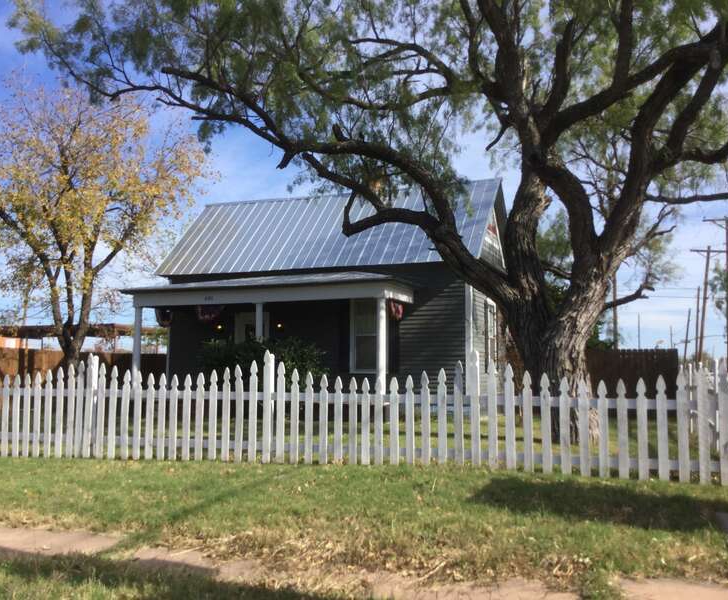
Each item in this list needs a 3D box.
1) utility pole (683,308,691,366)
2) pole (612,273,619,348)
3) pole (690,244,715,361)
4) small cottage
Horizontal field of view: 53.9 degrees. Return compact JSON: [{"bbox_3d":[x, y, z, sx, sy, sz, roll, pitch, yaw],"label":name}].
[{"bbox_3d":[38.240,4.779,84.706,0.300,7.501,0.300,5,-5,24],"label":"utility pole"},{"bbox_3d":[14.228,0.415,40.653,0.280,8.812,0.280,-2,-5,24],"label":"pole"},{"bbox_3d":[22.831,0.922,48.140,2.400,9.186,0.350,5,-5,24],"label":"pole"},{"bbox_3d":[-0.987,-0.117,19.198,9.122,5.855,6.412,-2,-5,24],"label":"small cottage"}]

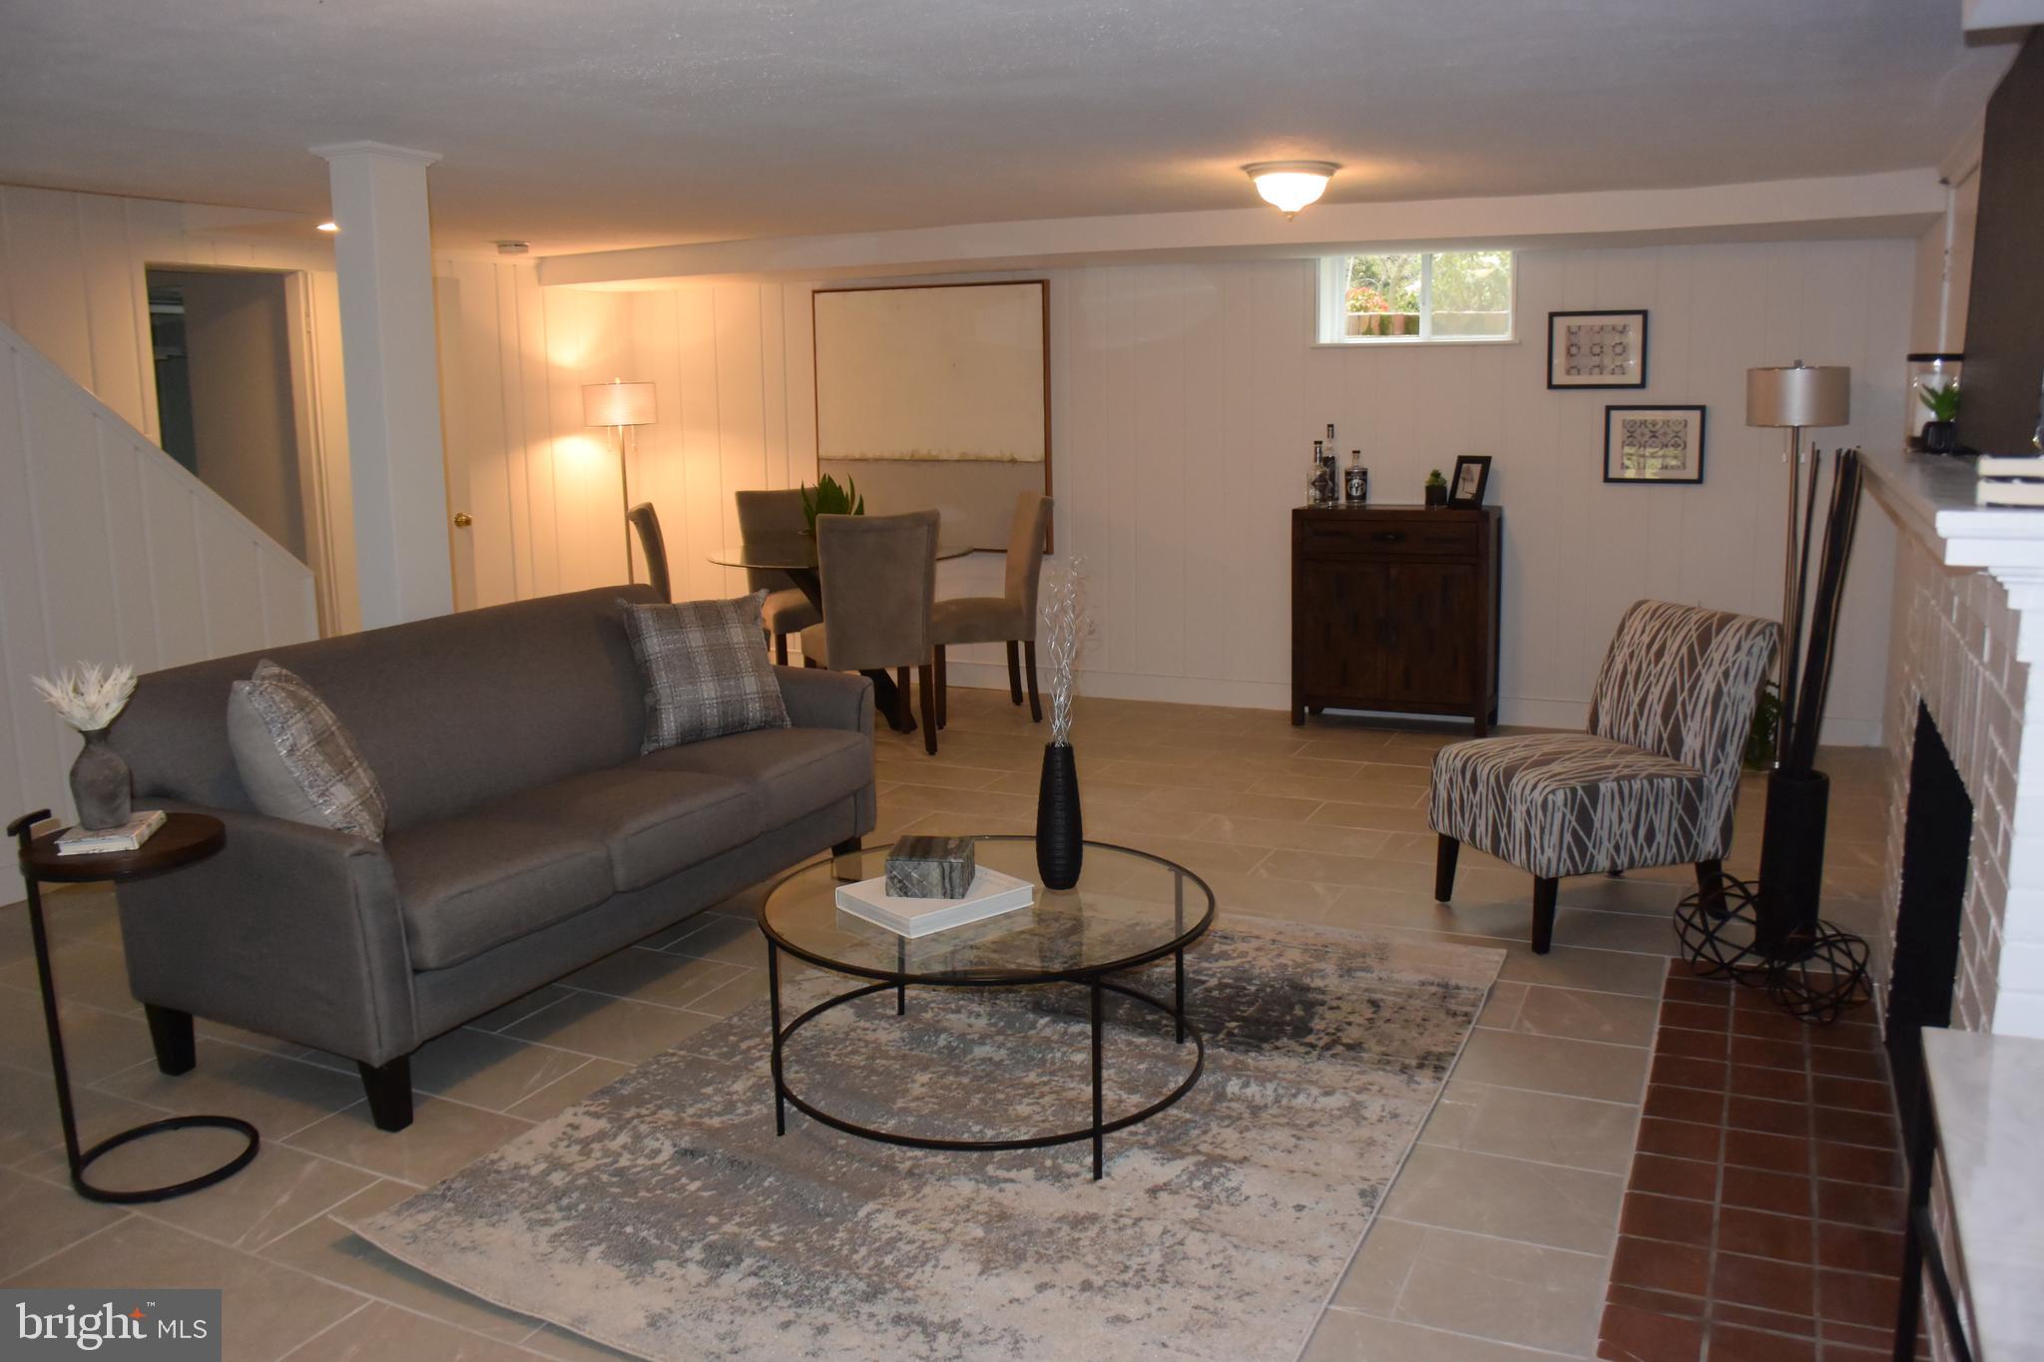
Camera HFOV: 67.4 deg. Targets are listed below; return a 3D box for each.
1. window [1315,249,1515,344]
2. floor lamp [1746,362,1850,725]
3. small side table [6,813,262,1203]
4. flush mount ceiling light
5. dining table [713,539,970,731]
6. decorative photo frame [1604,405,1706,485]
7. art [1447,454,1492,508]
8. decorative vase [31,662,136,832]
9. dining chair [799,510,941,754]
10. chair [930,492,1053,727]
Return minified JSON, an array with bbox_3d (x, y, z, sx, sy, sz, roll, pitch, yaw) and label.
[{"bbox_3d":[1.754,-1.712,6.838,0.860,0.420,0.100,4,10,23],"label":"window"},{"bbox_3d":[2.949,-0.425,5.875,0.365,1.560,0.365,4,10,23],"label":"floor lamp"},{"bbox_3d":[-1.640,0.572,2.859,0.390,0.690,0.375,-7,12,-31],"label":"small side table"},{"bbox_3d":[0.962,-1.745,5.489,0.347,0.180,0.347,4,10,23],"label":"flush mount ceiling light"},{"bbox_3d":[-0.789,-0.181,6.822,1.170,0.765,1.170,-1,10,0],"label":"dining table"},{"bbox_3d":[2.685,-1.005,6.509,0.417,0.339,0.025,4,10,23],"label":"decorative photo frame"},{"bbox_3d":[1.942,-0.858,6.643,0.030,0.235,0.180,11,1,-43],"label":"art"},{"bbox_3d":[-1.709,0.111,2.829,0.165,0.300,0.165,4,11,25],"label":"decorative vase"},{"bbox_3d":[-0.639,-0.207,6.277,0.485,1.000,0.560,-4,10,-16],"label":"dining chair"},{"bbox_3d":[-0.183,-0.324,6.893,0.560,1.000,0.485,-4,10,-14],"label":"chair"}]

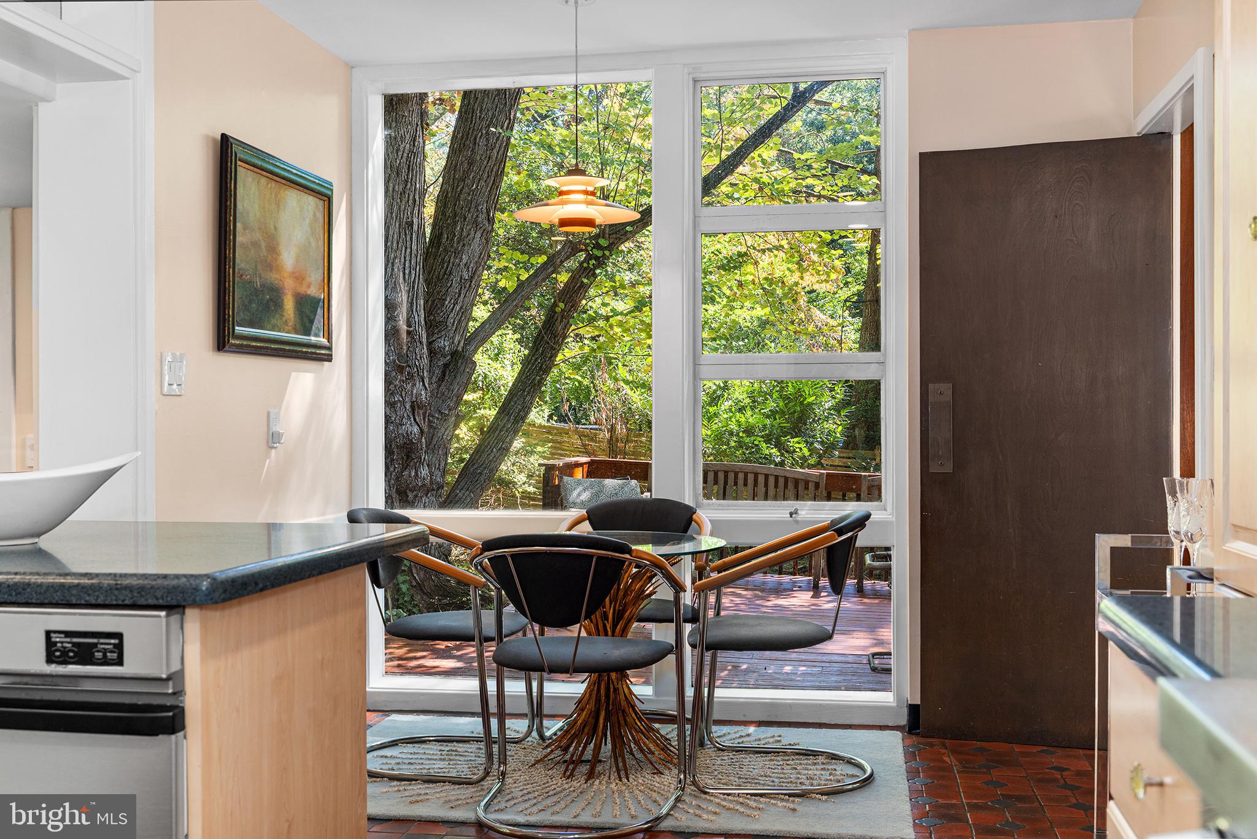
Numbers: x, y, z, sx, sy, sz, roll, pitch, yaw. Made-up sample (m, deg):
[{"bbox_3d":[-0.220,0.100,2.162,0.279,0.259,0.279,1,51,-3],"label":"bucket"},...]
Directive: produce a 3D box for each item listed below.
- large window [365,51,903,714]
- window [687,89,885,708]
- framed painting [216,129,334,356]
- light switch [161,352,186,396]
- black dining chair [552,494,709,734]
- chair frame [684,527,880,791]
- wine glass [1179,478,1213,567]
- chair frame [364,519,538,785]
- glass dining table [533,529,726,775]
[{"bbox_3d":[-0.018,-0.128,4.946,2.074,2.438,0.140,0,0,10],"label":"large window"},{"bbox_3d":[0.585,-0.133,4.851,0.711,2.246,0.080,0,0,10],"label":"window"},{"bbox_3d":[-1.145,-0.531,4.389,0.045,0.653,0.768,0,0,10],"label":"framed painting"},{"bbox_3d":[-1.275,-0.128,3.736,0.013,0.116,0.120,0,0,10],"label":"light switch"},{"bbox_3d":[0.017,0.678,4.617,0.575,0.803,0.570,0,0,10],"label":"black dining chair"},{"bbox_3d":[0.466,0.678,4.057,0.575,0.803,0.575,0,0,7],"label":"chair frame"},{"bbox_3d":[0.989,0.206,2.315,0.062,0.209,0.062,0,0,10],"label":"wine glass"},{"bbox_3d":[-0.602,0.680,4.214,0.580,0.800,0.575,0,0,10],"label":"chair frame"},{"bbox_3d":[-0.070,0.733,4.196,0.820,0.697,0.820,0,0,10],"label":"glass dining table"}]

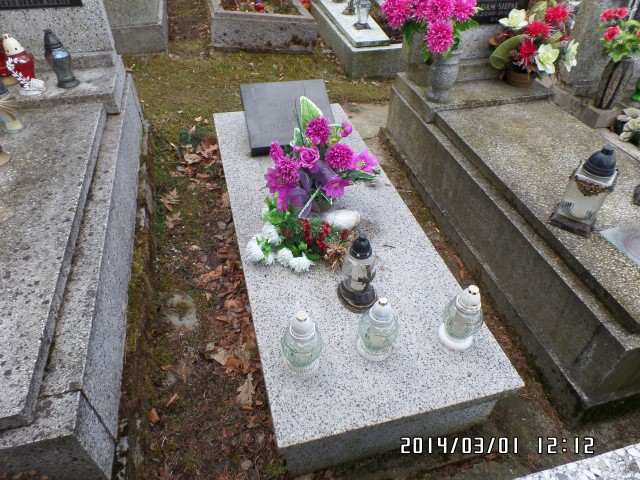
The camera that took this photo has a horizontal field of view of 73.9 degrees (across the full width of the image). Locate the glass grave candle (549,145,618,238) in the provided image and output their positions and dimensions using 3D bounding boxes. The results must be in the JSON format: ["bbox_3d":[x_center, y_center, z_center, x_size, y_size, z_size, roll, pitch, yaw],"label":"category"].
[{"bbox_3d":[0.959,-0.177,1.509,0.130,0.295,0.125,28,49,25],"label":"glass grave candle"}]

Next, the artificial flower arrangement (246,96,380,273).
[{"bbox_3d":[-0.023,-0.226,1.683,0.580,0.380,0.600,-9,44,-12],"label":"artificial flower arrangement"}]

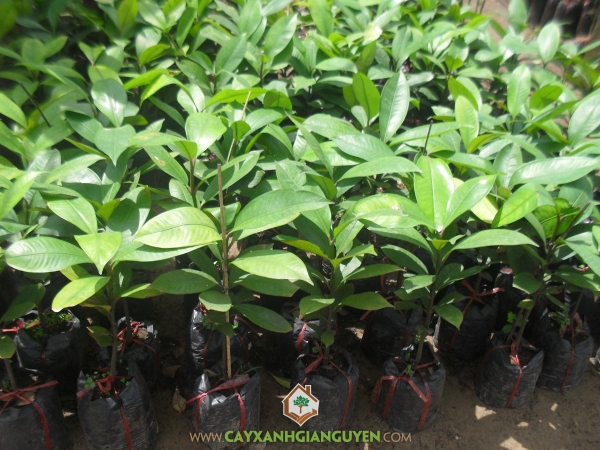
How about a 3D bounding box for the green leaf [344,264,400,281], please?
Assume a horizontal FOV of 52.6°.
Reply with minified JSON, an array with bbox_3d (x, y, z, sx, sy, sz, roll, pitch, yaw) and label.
[{"bbox_3d":[0.156,0.103,1.320,0.135,0.030,0.050,-5,26,-19],"label":"green leaf"}]

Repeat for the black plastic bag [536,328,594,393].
[{"bbox_3d":[0.692,0.336,1.558,0.155,0.160,0.155,4,25,-2],"label":"black plastic bag"}]

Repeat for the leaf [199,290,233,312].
[{"bbox_3d":[-0.159,0.143,1.138,0.067,0.018,0.043,22,38,-26],"label":"leaf"}]

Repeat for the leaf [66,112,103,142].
[{"bbox_3d":[-0.521,-0.235,1.480,0.125,0.030,0.060,12,37,14],"label":"leaf"}]

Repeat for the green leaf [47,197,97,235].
[{"bbox_3d":[-0.443,-0.020,1.180,0.075,0.035,0.125,-23,48,-28],"label":"green leaf"}]

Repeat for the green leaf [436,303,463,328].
[{"bbox_3d":[0.291,0.181,1.190,0.075,0.018,0.038,38,44,20],"label":"green leaf"}]

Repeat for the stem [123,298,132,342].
[{"bbox_3d":[-0.390,0.217,1.377,0.011,0.114,0.011,1,26,-1],"label":"stem"}]

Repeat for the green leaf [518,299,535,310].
[{"bbox_3d":[0.468,0.164,1.252,0.035,0.009,0.024,-6,46,-8],"label":"green leaf"}]

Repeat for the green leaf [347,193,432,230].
[{"bbox_3d":[0.199,-0.032,1.350,0.195,0.035,0.080,8,43,13],"label":"green leaf"}]

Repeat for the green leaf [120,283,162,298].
[{"bbox_3d":[-0.309,0.130,1.190,0.100,0.030,0.050,0,25,-9],"label":"green leaf"}]

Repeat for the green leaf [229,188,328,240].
[{"bbox_3d":[-0.034,-0.021,1.109,0.191,0.030,0.075,-18,48,-9],"label":"green leaf"}]

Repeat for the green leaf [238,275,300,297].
[{"bbox_3d":[-0.065,0.120,1.220,0.135,0.030,0.060,13,33,3],"label":"green leaf"}]

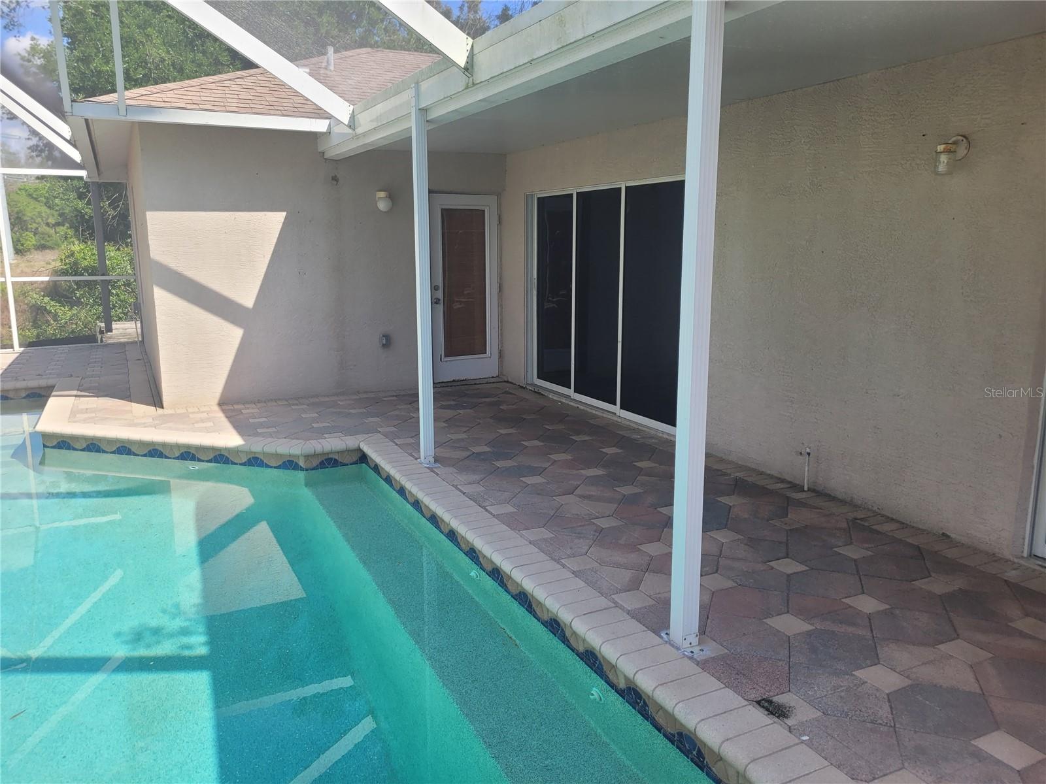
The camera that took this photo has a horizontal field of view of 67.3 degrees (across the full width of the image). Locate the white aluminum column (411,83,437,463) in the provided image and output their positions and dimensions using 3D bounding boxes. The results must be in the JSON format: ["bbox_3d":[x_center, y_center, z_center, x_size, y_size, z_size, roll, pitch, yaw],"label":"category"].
[{"bbox_3d":[-0.691,-0.764,5.452,0.085,2.580,0.088,-6,12,-26],"label":"white aluminum column"}]

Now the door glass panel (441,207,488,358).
[{"bbox_3d":[-0.628,-1.185,8.632,0.560,1.630,0.030,-6,12,-26],"label":"door glass panel"}]

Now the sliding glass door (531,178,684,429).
[{"bbox_3d":[0.695,-0.853,7.202,0.110,2.020,2.680,-6,12,-26],"label":"sliding glass door"}]

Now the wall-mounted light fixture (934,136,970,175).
[{"bbox_3d":[2.148,-1.198,3.966,0.140,0.195,0.120,-6,12,-26],"label":"wall-mounted light fixture"}]

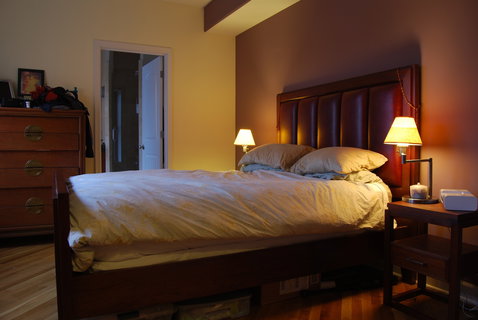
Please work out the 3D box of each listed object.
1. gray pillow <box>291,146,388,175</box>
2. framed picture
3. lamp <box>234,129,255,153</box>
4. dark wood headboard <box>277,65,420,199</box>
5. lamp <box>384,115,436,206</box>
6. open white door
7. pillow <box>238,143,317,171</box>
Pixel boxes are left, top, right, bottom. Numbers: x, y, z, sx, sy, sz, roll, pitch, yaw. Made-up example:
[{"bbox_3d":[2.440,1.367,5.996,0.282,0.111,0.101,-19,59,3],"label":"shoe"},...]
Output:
[{"bbox_3d":[0.741,-0.003,2.683,0.463,0.189,0.614,-1,3,-28],"label":"gray pillow"},{"bbox_3d":[-2.170,-0.802,3.756,0.236,0.288,0.024,-1,3,-28],"label":"framed picture"},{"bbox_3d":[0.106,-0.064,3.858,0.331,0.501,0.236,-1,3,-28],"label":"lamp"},{"bbox_3d":[0.824,0.077,3.178,0.080,1.493,1.635,-1,3,-28],"label":"dark wood headboard"},{"bbox_3d":[1.037,0.009,2.155,0.402,0.496,0.246,-1,3,-28],"label":"lamp"},{"bbox_3d":[-1.162,-0.277,4.814,0.038,2.037,0.699,-1,3,-34],"label":"open white door"},{"bbox_3d":[0.356,-0.038,3.392,0.463,0.208,0.643,-1,3,-28],"label":"pillow"}]

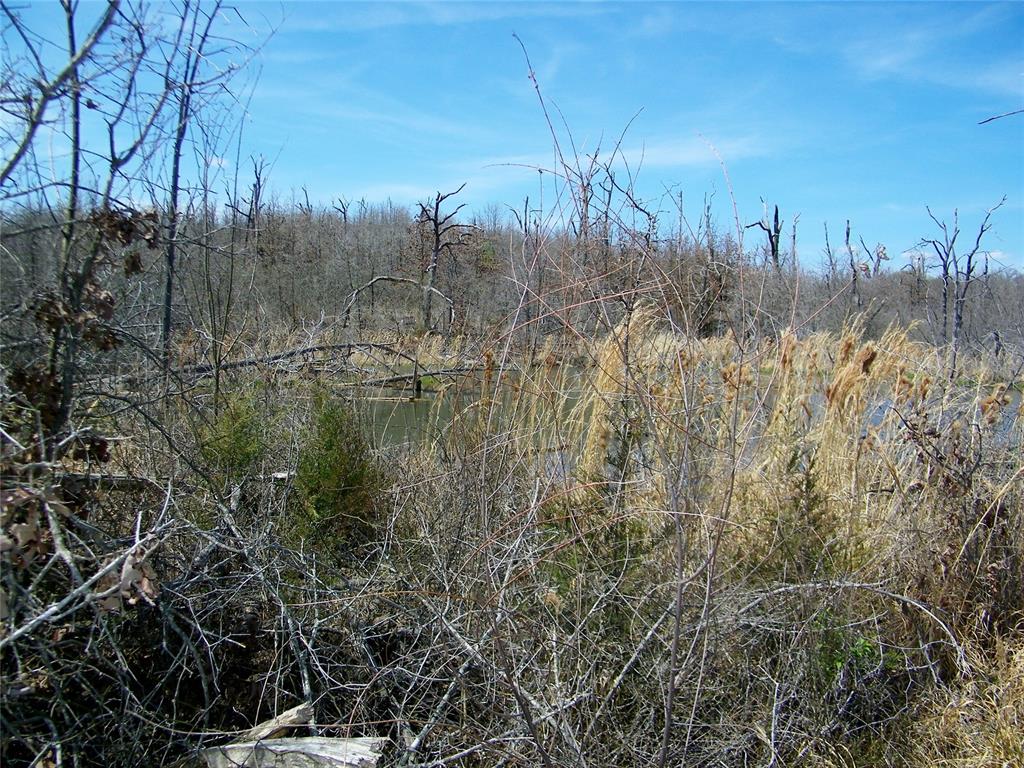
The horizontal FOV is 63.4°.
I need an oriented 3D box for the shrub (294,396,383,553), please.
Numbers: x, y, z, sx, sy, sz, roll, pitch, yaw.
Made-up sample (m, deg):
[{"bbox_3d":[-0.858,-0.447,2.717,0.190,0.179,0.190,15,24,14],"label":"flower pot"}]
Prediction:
[{"bbox_3d":[-1.508,0.787,7.200,0.750,1.320,0.740,0,3,0],"label":"shrub"}]

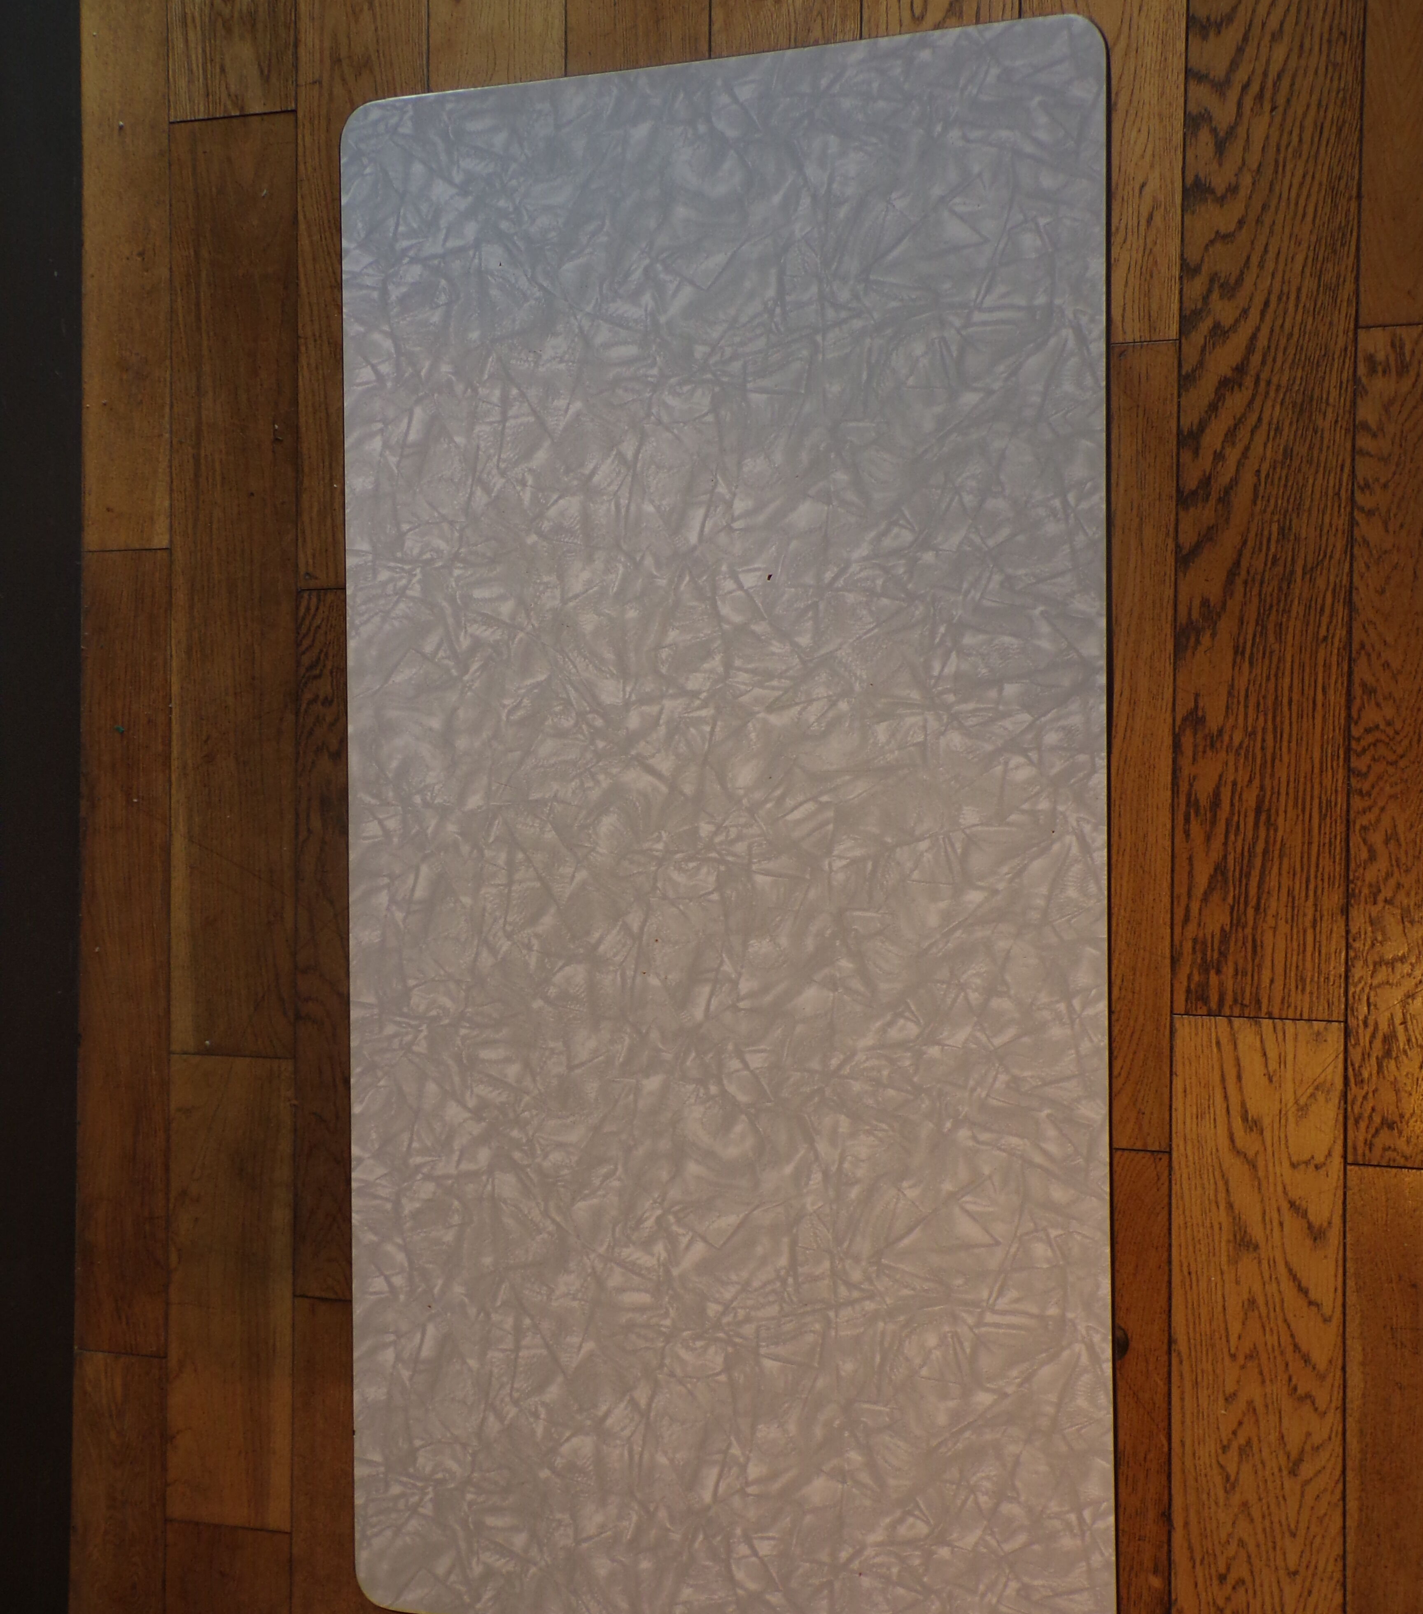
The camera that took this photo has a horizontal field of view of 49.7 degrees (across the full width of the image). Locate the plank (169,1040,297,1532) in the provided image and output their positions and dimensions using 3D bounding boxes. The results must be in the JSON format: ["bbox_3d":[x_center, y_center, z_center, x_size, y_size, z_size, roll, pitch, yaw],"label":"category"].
[{"bbox_3d":[-0.414,0.419,1.336,0.119,0.020,0.409,1,91,13],"label":"plank"}]

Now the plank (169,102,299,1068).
[{"bbox_3d":[-0.409,-0.188,1.328,0.119,0.020,0.805,1,91,13],"label":"plank"}]

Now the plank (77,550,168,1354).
[{"bbox_3d":[-0.520,0.129,1.358,0.102,0.020,0.706,1,91,13],"label":"plank"}]

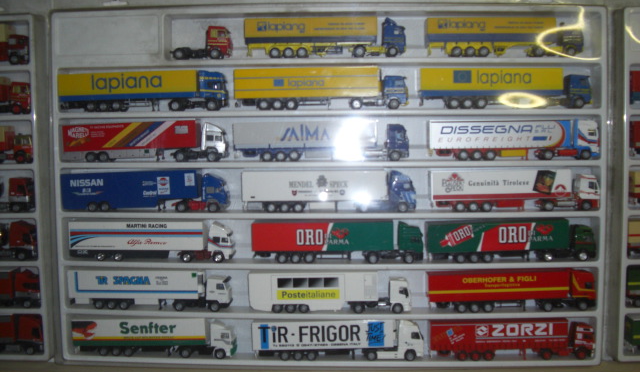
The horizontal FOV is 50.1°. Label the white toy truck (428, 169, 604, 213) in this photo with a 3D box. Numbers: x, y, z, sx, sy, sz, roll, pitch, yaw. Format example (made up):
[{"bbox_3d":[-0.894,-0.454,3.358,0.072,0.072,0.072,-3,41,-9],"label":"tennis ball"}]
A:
[{"bbox_3d":[0.214,0.004,0.761,0.181,0.045,0.031,0,3,2],"label":"white toy truck"}]

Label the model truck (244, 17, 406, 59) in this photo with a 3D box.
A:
[{"bbox_3d":[0.006,-0.162,0.758,0.176,0.043,0.031,0,3,2],"label":"model truck"}]

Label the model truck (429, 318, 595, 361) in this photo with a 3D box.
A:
[{"bbox_3d":[0.215,0.171,0.771,0.175,0.045,0.031,0,3,2],"label":"model truck"}]

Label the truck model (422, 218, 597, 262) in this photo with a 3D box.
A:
[{"bbox_3d":[0.213,0.061,0.771,0.183,0.045,0.031,0,3,1],"label":"truck model"}]

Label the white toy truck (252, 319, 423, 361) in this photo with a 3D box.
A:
[{"bbox_3d":[0.020,0.172,0.777,0.191,0.046,0.031,0,3,2],"label":"white toy truck"}]

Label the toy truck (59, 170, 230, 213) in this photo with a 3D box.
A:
[{"bbox_3d":[-0.196,0.006,0.775,0.183,0.045,0.031,0,3,1],"label":"toy truck"}]

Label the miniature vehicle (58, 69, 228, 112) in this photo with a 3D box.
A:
[{"bbox_3d":[-0.196,-0.107,0.769,0.185,0.044,0.031,0,3,1],"label":"miniature vehicle"}]

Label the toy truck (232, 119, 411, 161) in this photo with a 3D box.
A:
[{"bbox_3d":[0.001,-0.050,0.768,0.194,0.044,0.031,0,3,1],"label":"toy truck"}]

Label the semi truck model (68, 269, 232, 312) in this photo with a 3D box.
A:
[{"bbox_3d":[-0.192,0.118,0.780,0.181,0.045,0.031,0,3,1],"label":"semi truck model"}]

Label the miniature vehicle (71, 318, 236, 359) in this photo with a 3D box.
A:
[{"bbox_3d":[-0.187,0.171,0.783,0.182,0.045,0.031,0,3,1],"label":"miniature vehicle"}]

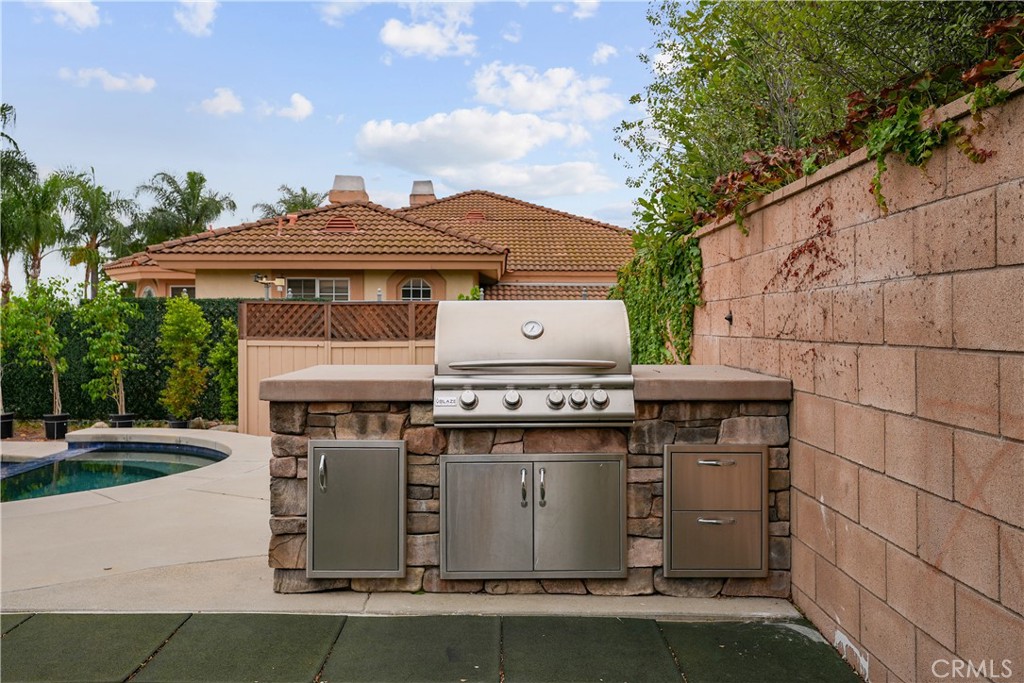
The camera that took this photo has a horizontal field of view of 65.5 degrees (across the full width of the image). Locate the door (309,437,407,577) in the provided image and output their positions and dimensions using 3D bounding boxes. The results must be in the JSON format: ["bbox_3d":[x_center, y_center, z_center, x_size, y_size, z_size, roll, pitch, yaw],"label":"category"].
[{"bbox_3d":[-0.655,0.711,3.360,0.409,0.578,0.090,0,1,0],"label":"door"}]

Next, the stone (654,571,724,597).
[{"bbox_3d":[0.752,1.030,3.400,0.305,0.125,0.090,0,1,0],"label":"stone"}]

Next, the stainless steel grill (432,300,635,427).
[{"bbox_3d":[0.090,0.090,3.550,0.826,0.550,0.650,0,1,0],"label":"stainless steel grill"}]

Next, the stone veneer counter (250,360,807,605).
[{"bbox_3d":[0.055,0.610,3.810,2.210,0.915,0.980,0,1,0],"label":"stone veneer counter"}]

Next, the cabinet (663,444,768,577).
[{"bbox_3d":[0.855,0.712,3.510,0.435,0.556,0.400,0,1,0],"label":"cabinet"}]

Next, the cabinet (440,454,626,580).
[{"bbox_3d":[0.093,0.742,3.370,0.783,0.525,0.110,0,1,0],"label":"cabinet"}]

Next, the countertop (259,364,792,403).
[{"bbox_3d":[0.055,0.200,3.800,2.210,0.090,0.980,0,1,0],"label":"countertop"}]

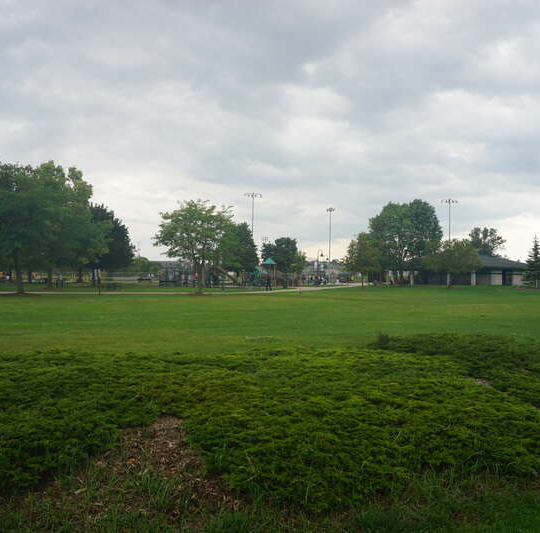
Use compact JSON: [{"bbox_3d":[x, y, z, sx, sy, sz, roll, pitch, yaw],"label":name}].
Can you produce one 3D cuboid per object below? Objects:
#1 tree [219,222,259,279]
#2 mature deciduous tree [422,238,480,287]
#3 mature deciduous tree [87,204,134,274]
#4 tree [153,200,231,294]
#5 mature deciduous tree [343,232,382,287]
[{"bbox_3d":[-5.080,-2.060,86.000,6.610,10.080,6.600,0,-1,0],"label":"tree"},{"bbox_3d":[23.150,-0.360,68.000,7.170,6.160,7.170,0,-1,0],"label":"mature deciduous tree"},{"bbox_3d":[-28.150,-3.590,87.000,12.070,13.710,11.500,0,-1,0],"label":"mature deciduous tree"},{"bbox_3d":[-6.860,-1.780,47.500,6.830,8.370,6.830,0,-1,0],"label":"tree"},{"bbox_3d":[14.050,-0.970,81.000,6.230,8.390,6.100,0,-1,0],"label":"mature deciduous tree"}]

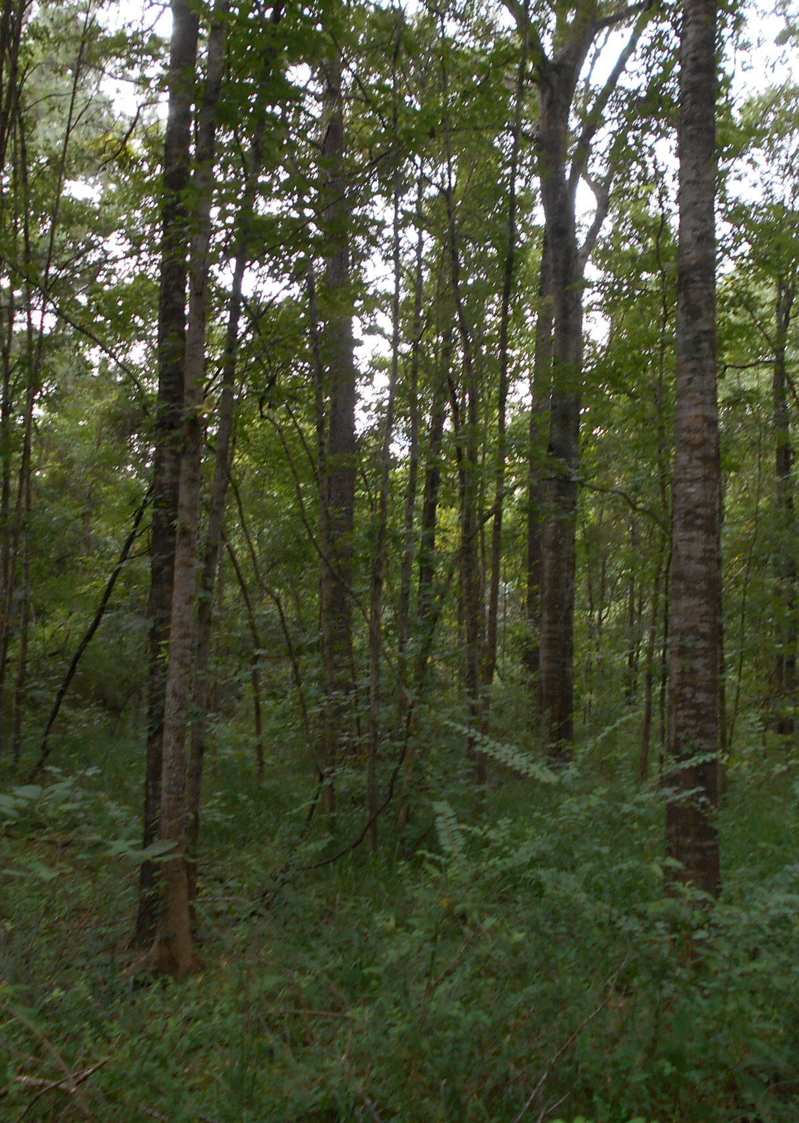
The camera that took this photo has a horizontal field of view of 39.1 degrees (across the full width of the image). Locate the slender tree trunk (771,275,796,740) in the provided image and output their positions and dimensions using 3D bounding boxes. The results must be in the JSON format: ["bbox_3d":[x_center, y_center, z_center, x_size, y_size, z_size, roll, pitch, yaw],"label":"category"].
[{"bbox_3d":[5.734,-0.853,16.780,0.330,7.033,0.300,2,-5,0],"label":"slender tree trunk"}]

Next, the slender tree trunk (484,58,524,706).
[{"bbox_3d":[1.230,-2.058,13.315,0.260,7.900,0.200,3,-5,0],"label":"slender tree trunk"}]

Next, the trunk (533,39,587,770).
[{"bbox_3d":[1.895,-1.946,13.340,0.550,8.531,0.500,1,-5,0],"label":"trunk"}]

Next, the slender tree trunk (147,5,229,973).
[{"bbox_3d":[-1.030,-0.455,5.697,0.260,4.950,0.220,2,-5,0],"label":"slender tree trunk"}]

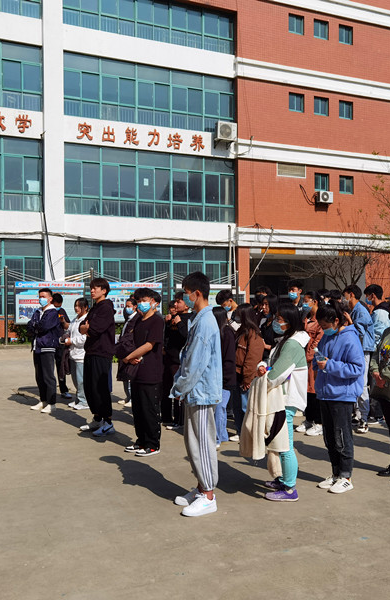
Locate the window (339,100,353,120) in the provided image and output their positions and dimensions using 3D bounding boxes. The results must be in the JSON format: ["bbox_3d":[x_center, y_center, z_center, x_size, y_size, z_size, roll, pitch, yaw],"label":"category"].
[{"bbox_3d":[7.373,-9.248,30.489,0.821,0.851,0.150,0,0,-24],"label":"window"}]

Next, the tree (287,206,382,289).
[{"bbox_3d":[6.036,-1.248,27.000,4.000,5.600,3.700,0,0,-24],"label":"tree"}]

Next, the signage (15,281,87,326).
[{"bbox_3d":[-4.755,0.106,20.576,2.287,1.379,0.120,0,1,-24],"label":"signage"}]

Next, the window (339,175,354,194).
[{"bbox_3d":[7.590,-5.745,31.270,0.880,0.920,0.140,0,0,-24],"label":"window"}]

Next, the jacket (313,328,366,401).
[{"bbox_3d":[1.233,0.548,5.304,0.420,0.650,0.490,0,1,-26],"label":"jacket"}]

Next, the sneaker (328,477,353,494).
[{"bbox_3d":[1.228,1.534,5.210,0.265,0.110,0.100,0,0,-37],"label":"sneaker"}]

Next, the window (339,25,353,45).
[{"bbox_3d":[7.230,-12.720,30.030,0.820,0.880,0.150,0,0,-24],"label":"window"}]

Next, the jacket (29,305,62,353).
[{"bbox_3d":[-2.147,0.435,8.900,0.370,0.650,0.480,0,0,-38],"label":"jacket"}]

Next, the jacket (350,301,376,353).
[{"bbox_3d":[1.997,0.324,7.620,0.340,0.640,0.500,0,0,-18],"label":"jacket"}]

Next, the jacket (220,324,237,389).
[{"bbox_3d":[0.307,0.609,6.850,0.310,0.670,0.440,0,0,-16],"label":"jacket"}]

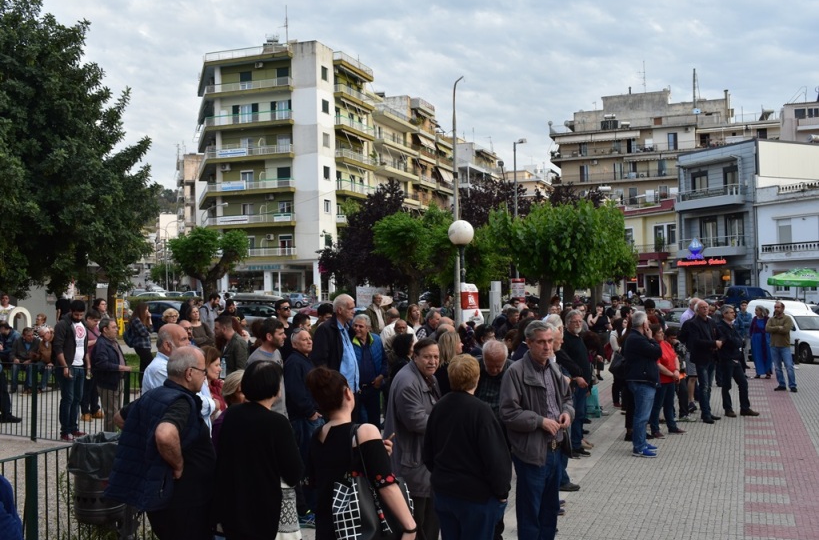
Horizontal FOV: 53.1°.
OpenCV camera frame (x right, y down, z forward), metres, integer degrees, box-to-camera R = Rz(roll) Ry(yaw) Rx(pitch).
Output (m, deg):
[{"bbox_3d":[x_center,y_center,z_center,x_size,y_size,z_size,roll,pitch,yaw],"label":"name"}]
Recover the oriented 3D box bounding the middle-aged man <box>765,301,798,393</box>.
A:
[{"bbox_3d":[7.166,1.482,15.775,0.580,1.730,0.400,-2,-2,38],"label":"middle-aged man"}]

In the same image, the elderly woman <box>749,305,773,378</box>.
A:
[{"bbox_3d":[7.813,1.605,18.177,0.520,1.610,0.400,-2,-2,37],"label":"elderly woman"}]

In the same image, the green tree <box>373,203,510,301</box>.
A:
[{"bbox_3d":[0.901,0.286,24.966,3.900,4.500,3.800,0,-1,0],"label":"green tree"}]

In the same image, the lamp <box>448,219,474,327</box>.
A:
[{"bbox_3d":[0.963,0.684,14.976,0.460,3.200,0.460,0,-1,0],"label":"lamp"}]

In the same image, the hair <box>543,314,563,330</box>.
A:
[{"bbox_3d":[1.407,0.523,8.000,0.220,0.190,0.180,0,-1,-32],"label":"hair"}]

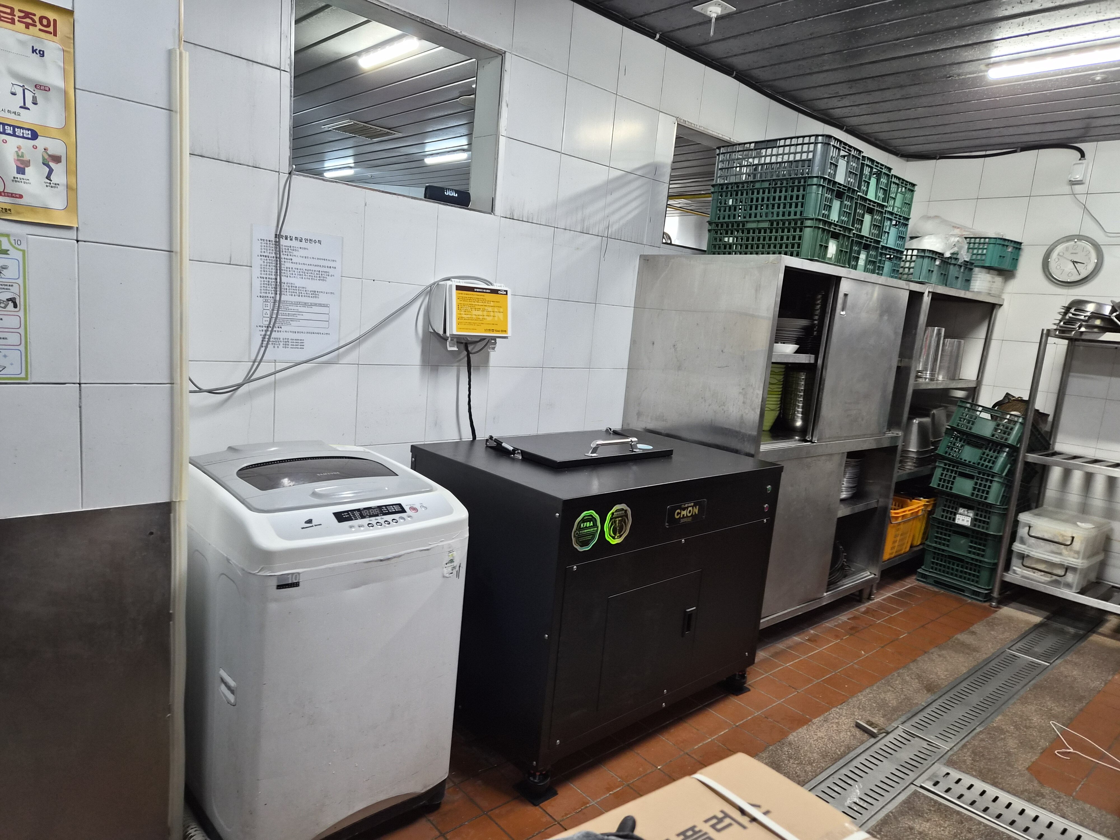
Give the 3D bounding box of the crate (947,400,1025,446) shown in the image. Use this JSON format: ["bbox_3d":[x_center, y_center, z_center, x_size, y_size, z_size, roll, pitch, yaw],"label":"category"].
[{"bbox_3d":[2.637,0.070,4.489,0.372,0.165,0.525,22,3,42],"label":"crate"}]

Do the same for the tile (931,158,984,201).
[{"bbox_3d":[2.623,-1.589,4.911,0.010,0.281,0.293,-3,11,-43],"label":"tile"}]

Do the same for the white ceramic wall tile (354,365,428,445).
[{"bbox_3d":[-0.629,-0.056,2.787,0.293,0.300,0.010,-3,11,-43],"label":"white ceramic wall tile"}]

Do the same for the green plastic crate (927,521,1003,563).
[{"bbox_3d":[2.635,0.716,4.716,0.530,0.168,0.365,-3,12,-43],"label":"green plastic crate"}]

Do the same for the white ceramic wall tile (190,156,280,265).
[{"bbox_3d":[-1.009,-0.632,2.293,0.286,0.302,0.010,-3,12,-43],"label":"white ceramic wall tile"}]

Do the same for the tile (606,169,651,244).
[{"bbox_3d":[0.320,-0.985,3.452,0.295,0.302,0.010,-3,12,-43],"label":"tile"}]

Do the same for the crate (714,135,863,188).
[{"bbox_3d":[1.043,-1.160,3.432,0.360,0.180,0.550,-3,12,-44],"label":"crate"}]

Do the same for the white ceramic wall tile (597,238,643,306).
[{"bbox_3d":[0.289,-0.685,3.496,0.295,0.298,0.010,-3,12,-43],"label":"white ceramic wall tile"}]

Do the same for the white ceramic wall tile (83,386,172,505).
[{"bbox_3d":[-0.985,0.062,1.708,0.195,0.292,0.010,-3,12,-43],"label":"white ceramic wall tile"}]

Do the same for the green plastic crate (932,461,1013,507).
[{"bbox_3d":[2.503,0.397,4.440,0.372,0.165,0.525,18,4,41],"label":"green plastic crate"}]

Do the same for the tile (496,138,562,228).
[{"bbox_3d":[-0.119,-0.975,3.080,0.297,0.302,0.010,-3,11,-43],"label":"tile"}]

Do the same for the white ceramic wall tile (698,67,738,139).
[{"bbox_3d":[0.818,-1.628,3.834,0.300,0.300,0.010,-3,12,-43],"label":"white ceramic wall tile"}]

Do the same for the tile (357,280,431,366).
[{"bbox_3d":[-0.607,-0.355,2.763,0.297,0.302,0.010,-3,11,-43],"label":"tile"}]

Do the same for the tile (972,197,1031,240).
[{"bbox_3d":[2.796,-1.258,4.740,0.010,0.296,0.293,-3,11,-43],"label":"tile"}]

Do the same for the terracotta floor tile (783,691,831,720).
[{"bbox_3d":[1.014,1.180,3.069,0.151,0.010,0.151,-3,12,-42],"label":"terracotta floor tile"}]

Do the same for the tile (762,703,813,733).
[{"bbox_3d":[0.888,1.168,2.922,0.150,0.012,0.150,-3,12,-43],"label":"tile"}]

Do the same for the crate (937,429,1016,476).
[{"bbox_3d":[2.663,0.172,4.629,0.540,0.180,0.385,-3,18,-43],"label":"crate"}]

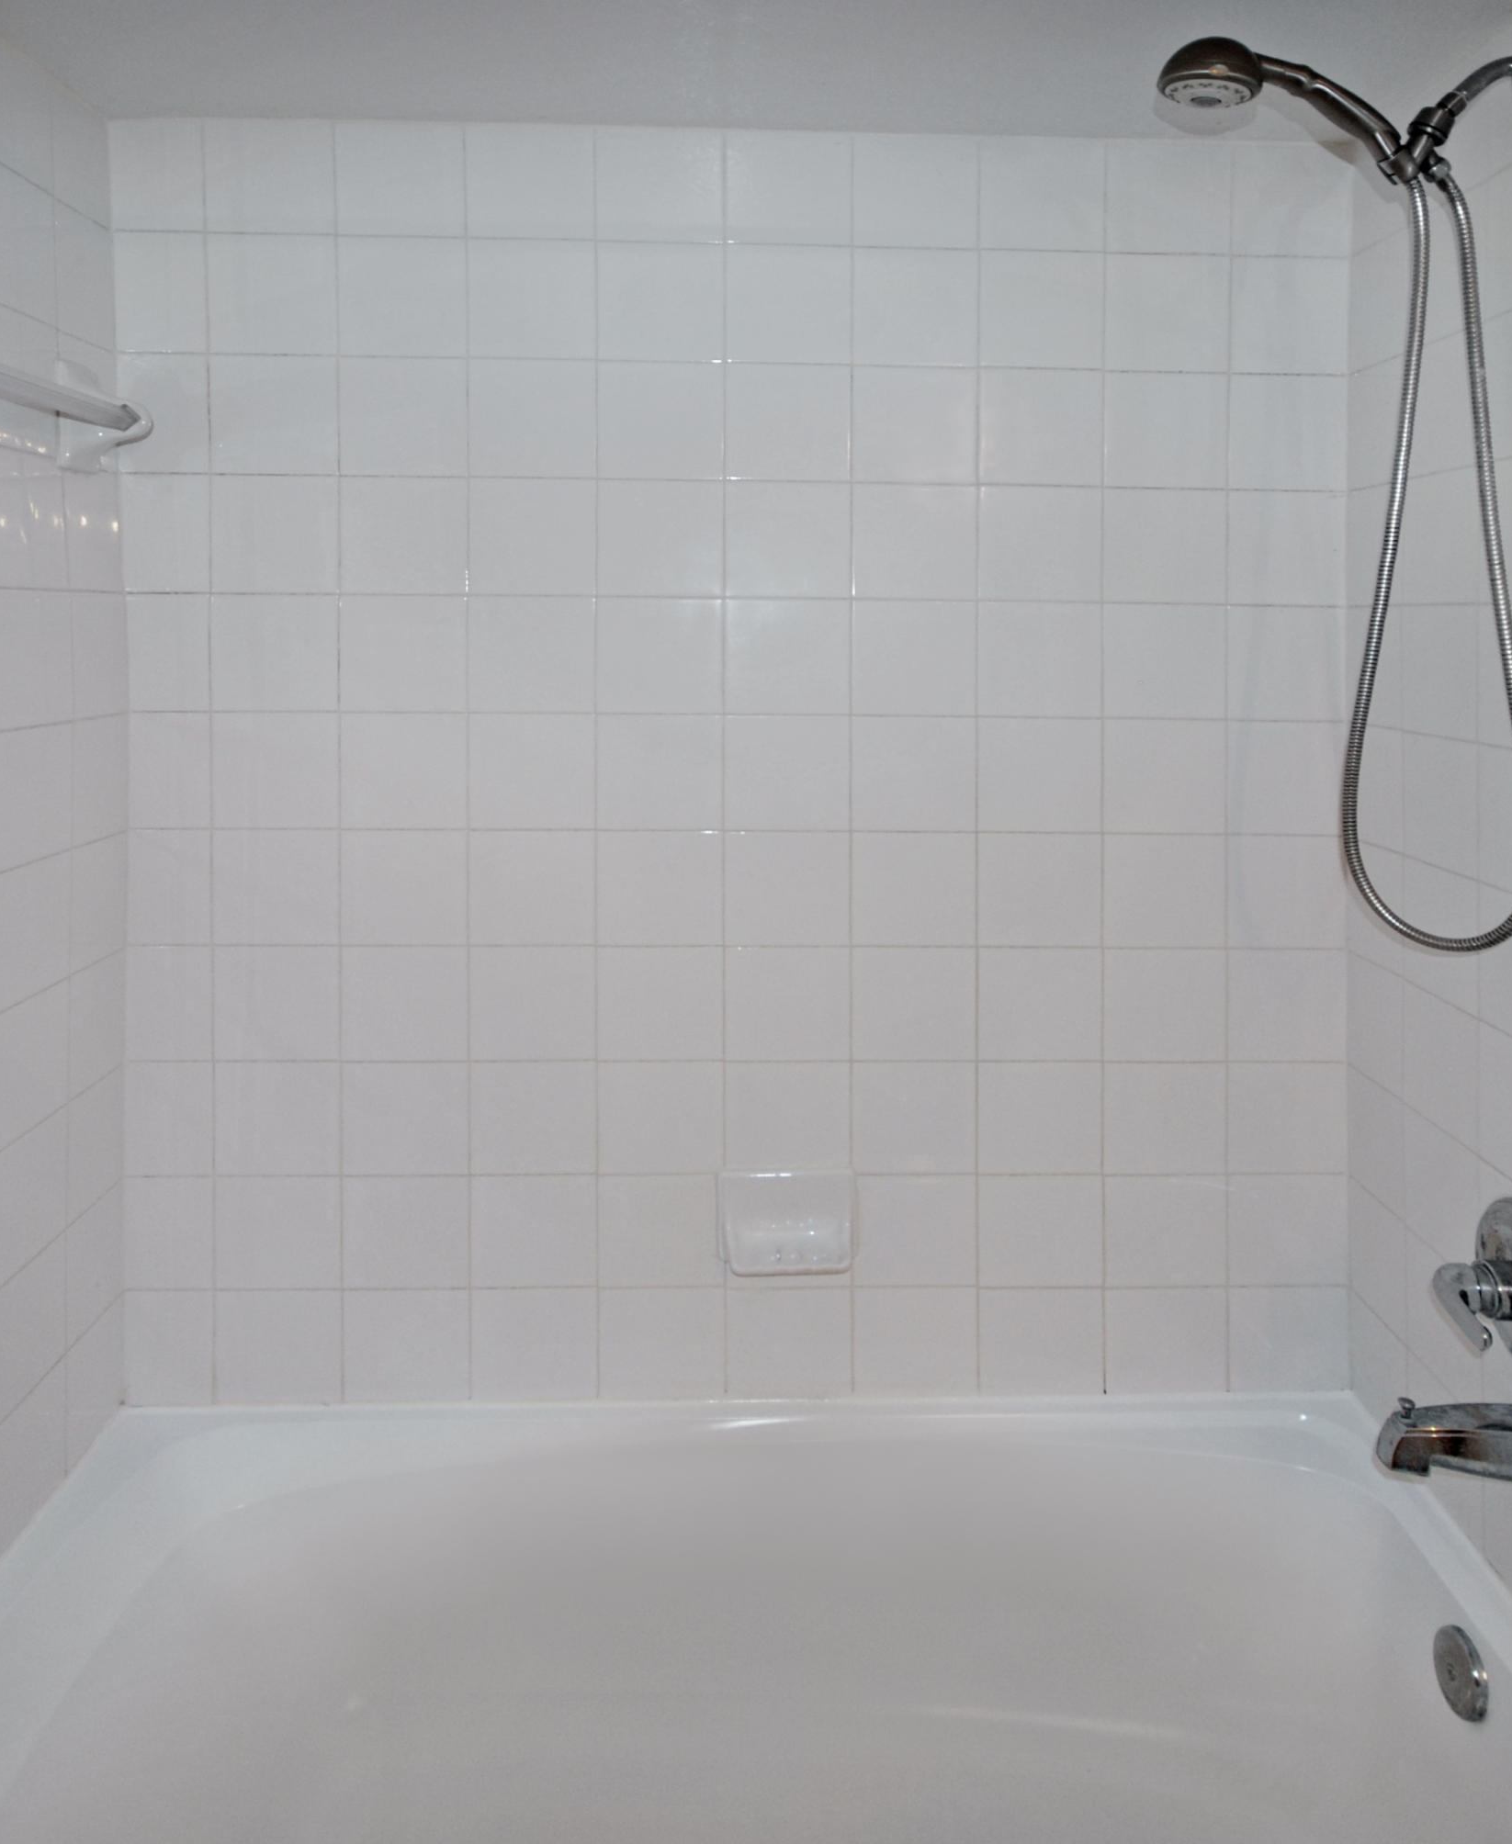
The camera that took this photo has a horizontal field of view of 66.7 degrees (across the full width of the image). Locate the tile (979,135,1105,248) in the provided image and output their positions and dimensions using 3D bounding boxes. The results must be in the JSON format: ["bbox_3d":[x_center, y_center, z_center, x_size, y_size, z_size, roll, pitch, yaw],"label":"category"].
[{"bbox_3d":[0.371,-0.943,1.494,0.161,0.139,0.012,0,4,-2],"label":"tile"}]

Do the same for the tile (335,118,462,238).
[{"bbox_3d":[-0.452,-0.943,1.462,0.164,0.139,0.012,0,4,-2],"label":"tile"}]

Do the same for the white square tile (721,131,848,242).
[{"bbox_3d":[0.041,-0.945,1.481,0.164,0.139,0.012,0,4,-2],"label":"white square tile"}]

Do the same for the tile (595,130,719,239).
[{"bbox_3d":[-0.123,-0.944,1.475,0.164,0.139,0.012,0,4,-2],"label":"tile"}]

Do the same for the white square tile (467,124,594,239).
[{"bbox_3d":[-0.288,-0.944,1.469,0.162,0.138,0.012,0,4,-2],"label":"white square tile"}]

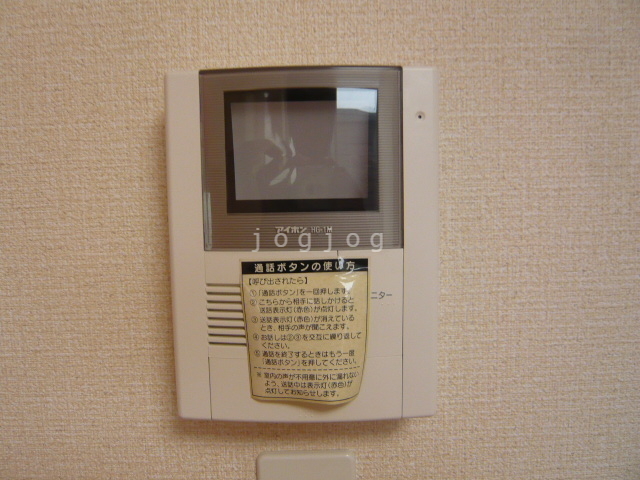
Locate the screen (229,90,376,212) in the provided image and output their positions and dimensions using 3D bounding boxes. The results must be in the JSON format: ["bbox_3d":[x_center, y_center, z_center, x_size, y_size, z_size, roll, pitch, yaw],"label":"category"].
[{"bbox_3d":[-0.011,-0.053,0.310,0.091,0.073,0.010,-1,5,0],"label":"screen"}]

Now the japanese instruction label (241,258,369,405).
[{"bbox_3d":[-0.009,0.055,0.315,0.076,0.088,0.009,-1,5,0],"label":"japanese instruction label"}]

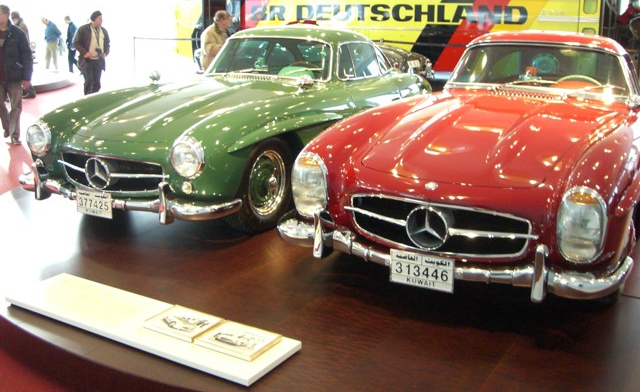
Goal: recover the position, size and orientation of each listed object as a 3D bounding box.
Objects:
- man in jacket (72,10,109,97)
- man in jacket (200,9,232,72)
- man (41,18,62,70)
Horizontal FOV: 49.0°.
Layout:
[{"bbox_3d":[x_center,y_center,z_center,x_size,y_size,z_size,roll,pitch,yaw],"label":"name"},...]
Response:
[{"bbox_3d":[-3.563,-2.078,11.100,0.620,1.720,0.420,-10,18,-36],"label":"man in jacket"},{"bbox_3d":[-1.532,-1.920,10.500,0.500,1.710,0.550,7,16,26],"label":"man in jacket"},{"bbox_3d":[-7.781,-4.391,20.400,0.650,1.600,0.520,-3,15,-14],"label":"man"}]

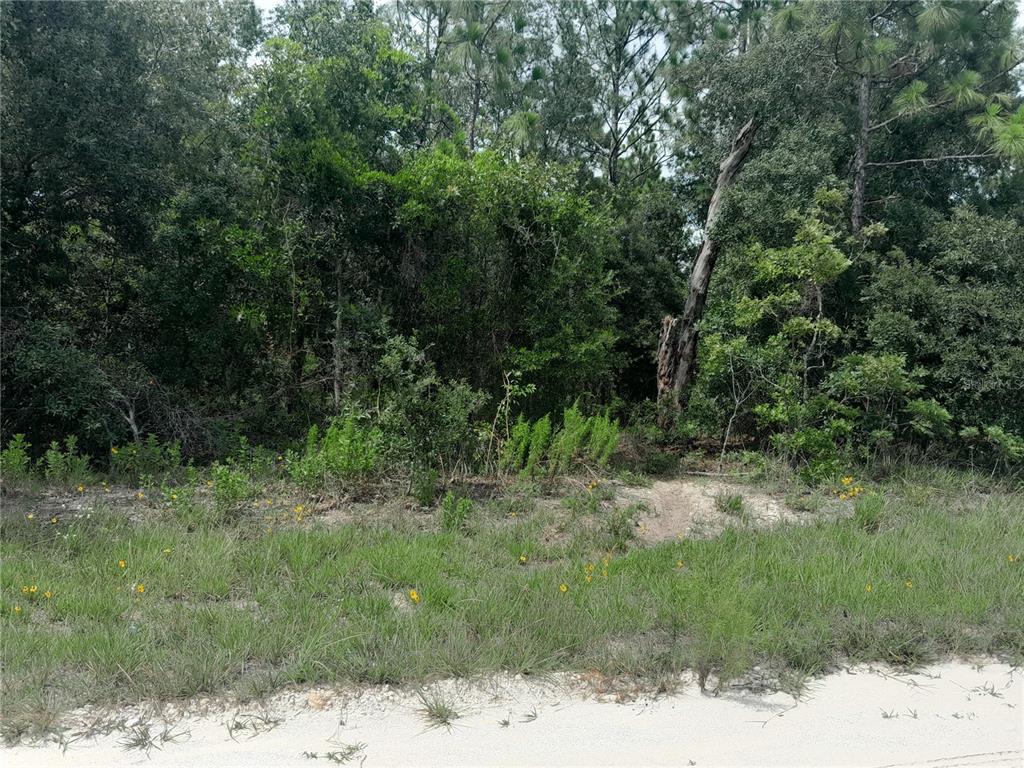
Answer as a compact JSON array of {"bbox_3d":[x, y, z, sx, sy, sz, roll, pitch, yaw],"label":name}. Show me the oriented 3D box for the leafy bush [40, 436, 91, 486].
[{"bbox_3d":[-5.367,0.932,9.600,0.591,0.591,0.550,0,1,0],"label":"leafy bush"}]

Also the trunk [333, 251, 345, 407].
[{"bbox_3d":[-2.498,-0.742,11.500,0.172,2.293,0.180,0,1,0],"label":"trunk"}]

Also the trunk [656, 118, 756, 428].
[{"bbox_3d":[3.117,-1.755,12.800,1.565,4.883,1.000,0,1,0],"label":"trunk"}]

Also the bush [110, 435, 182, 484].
[{"bbox_3d":[-4.485,0.926,9.800,0.863,0.599,0.750,0,1,0],"label":"bush"}]

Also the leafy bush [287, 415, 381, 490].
[{"bbox_3d":[-2.111,0.827,9.500,1.108,0.854,0.950,0,1,0],"label":"leafy bush"}]

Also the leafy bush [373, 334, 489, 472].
[{"bbox_3d":[-1.041,0.249,10.200,1.425,1.695,1.300,0,1,0],"label":"leafy bush"}]

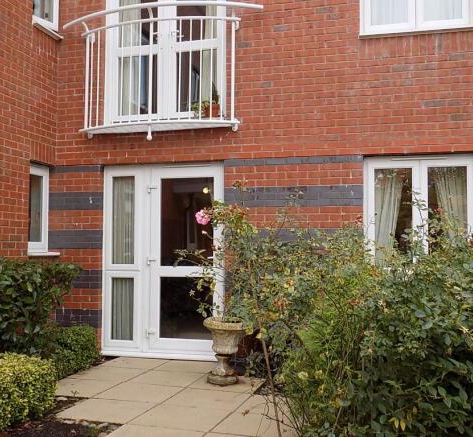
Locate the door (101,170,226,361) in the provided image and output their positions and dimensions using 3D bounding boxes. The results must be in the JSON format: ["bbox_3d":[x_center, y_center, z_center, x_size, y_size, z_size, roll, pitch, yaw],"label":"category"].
[{"bbox_3d":[-0.827,0.465,6.394,1.430,2.190,0.130,-1,-3,13],"label":"door"}]

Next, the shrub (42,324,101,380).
[{"bbox_3d":[-1.815,1.329,5.830,0.520,0.400,0.880,-1,-3,13],"label":"shrub"}]

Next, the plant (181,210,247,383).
[{"bbox_3d":[-0.196,0.704,5.313,0.580,1.600,0.550,0,-3,0],"label":"plant"}]

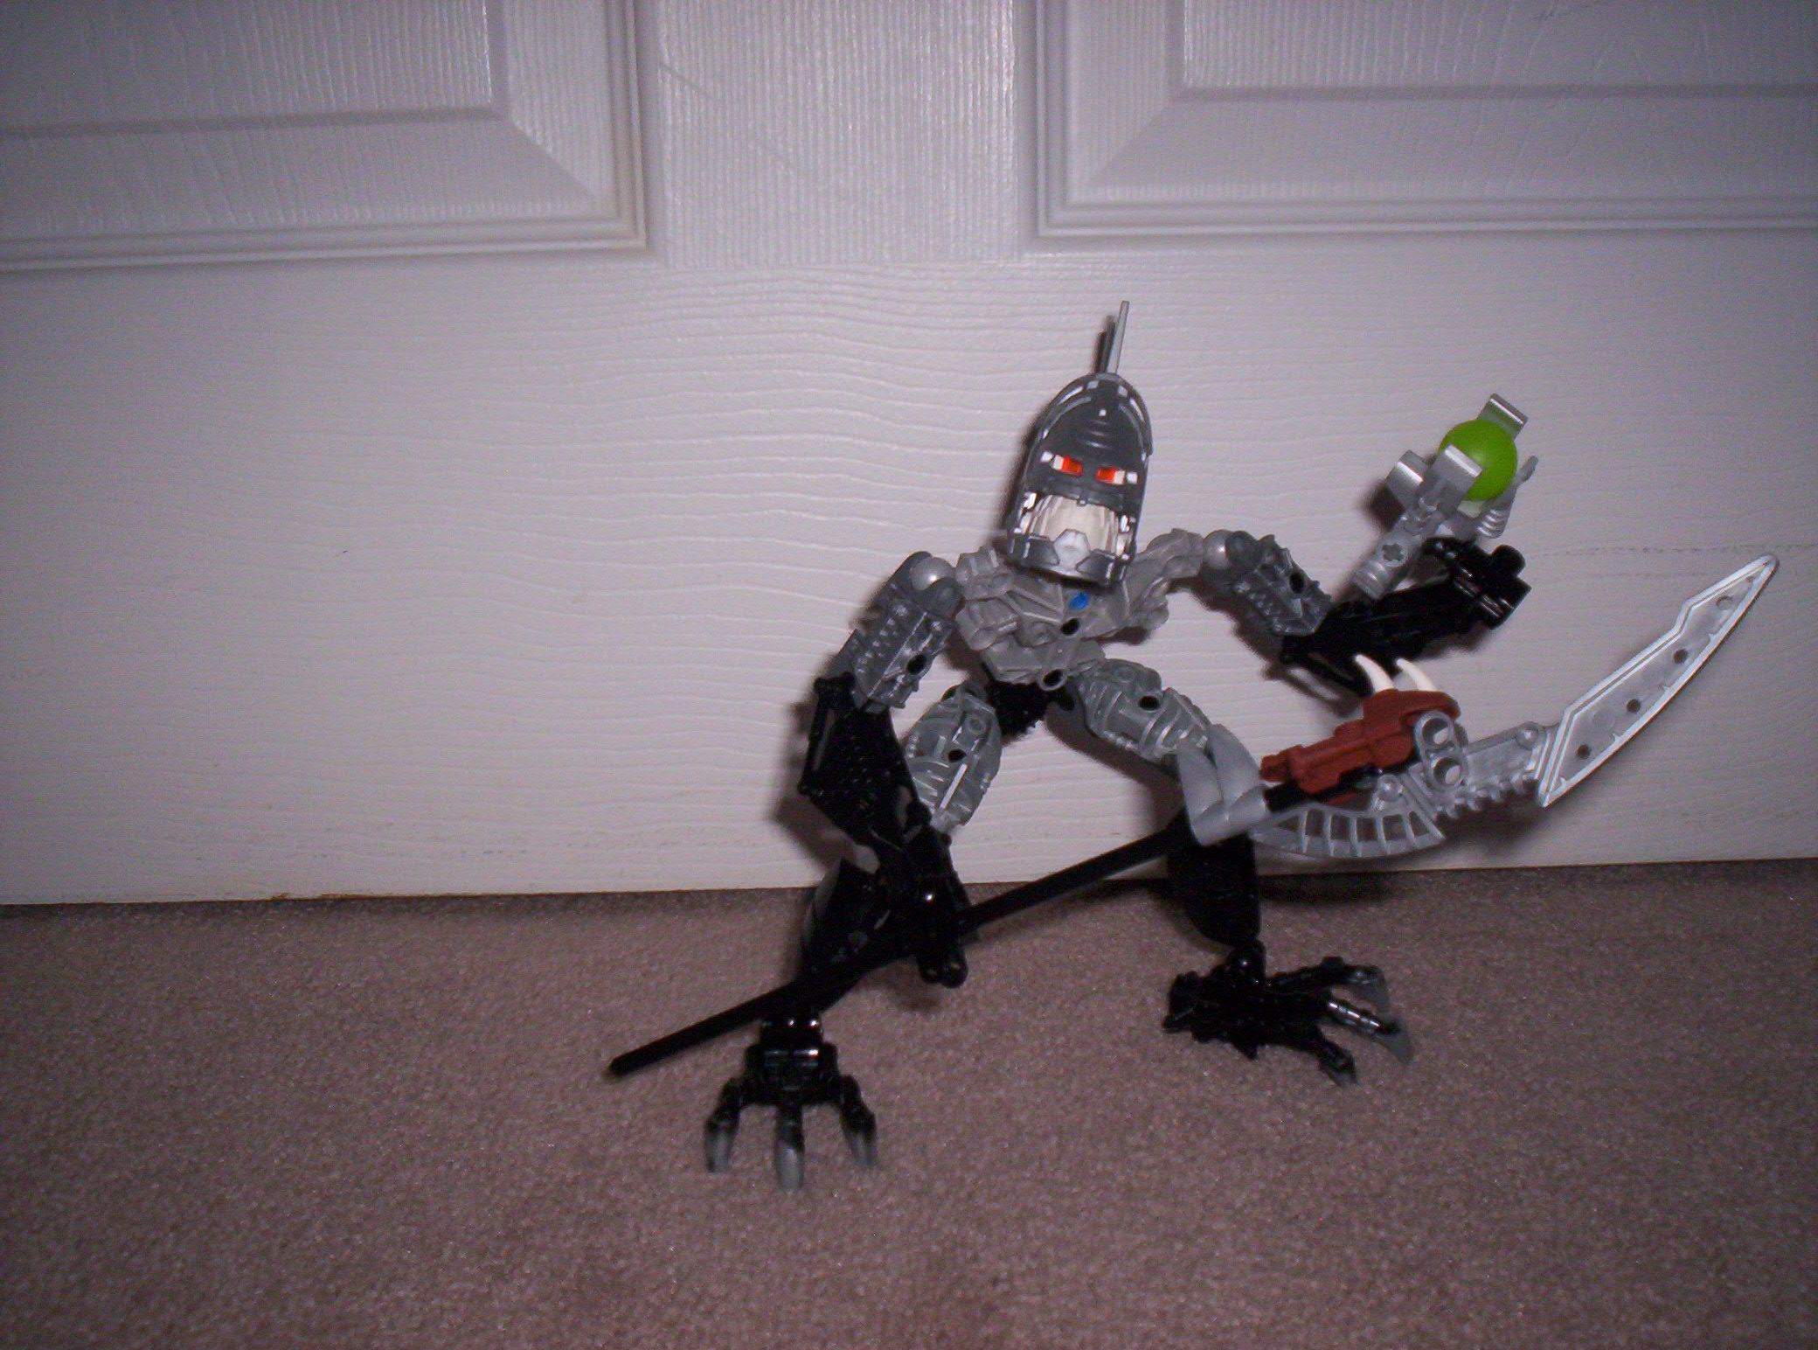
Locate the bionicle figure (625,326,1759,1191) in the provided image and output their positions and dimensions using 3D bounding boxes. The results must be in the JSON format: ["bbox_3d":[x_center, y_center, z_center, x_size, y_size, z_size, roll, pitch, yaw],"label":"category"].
[{"bbox_3d":[0.050,0.010,0.423,0.226,0.172,0.110,-5,15,-12],"label":"bionicle figure"}]

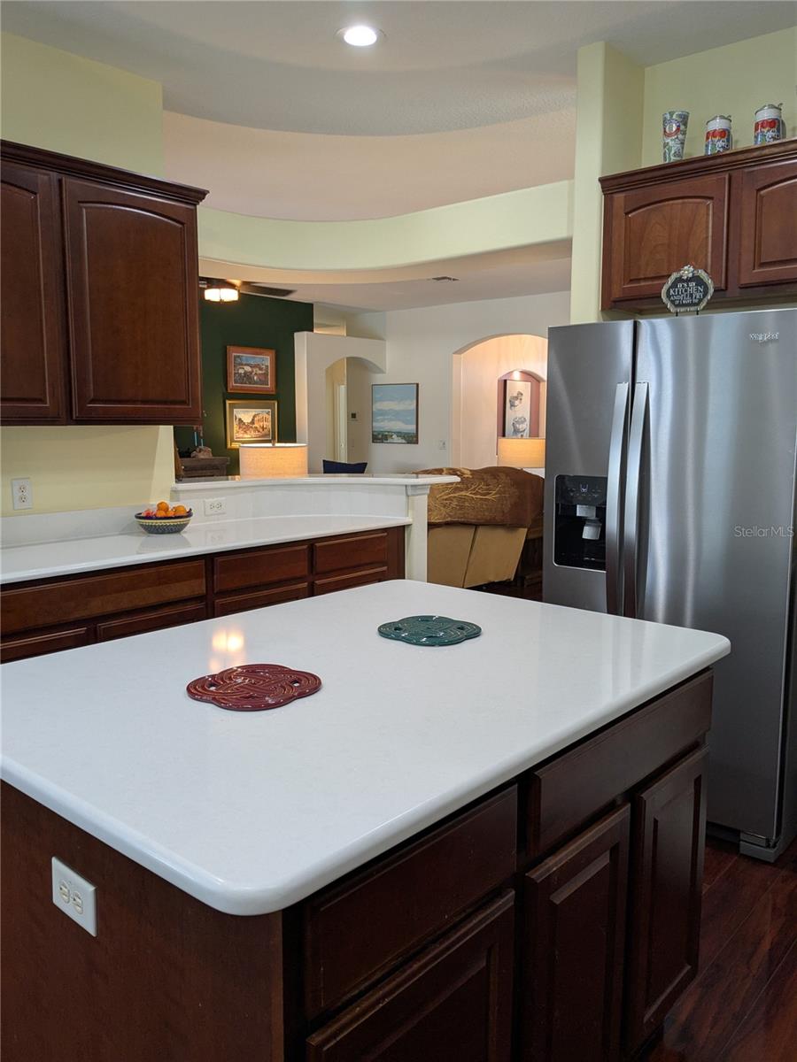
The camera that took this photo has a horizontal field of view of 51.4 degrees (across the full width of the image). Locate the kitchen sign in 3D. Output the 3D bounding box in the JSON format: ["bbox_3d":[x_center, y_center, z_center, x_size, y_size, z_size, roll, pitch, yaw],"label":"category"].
[{"bbox_3d":[0.932,-0.776,2.671,0.172,0.165,0.040,7,10,41],"label":"kitchen sign"}]

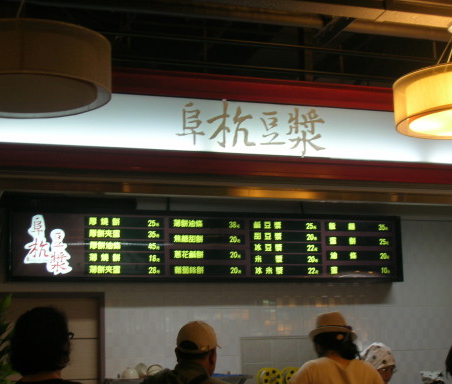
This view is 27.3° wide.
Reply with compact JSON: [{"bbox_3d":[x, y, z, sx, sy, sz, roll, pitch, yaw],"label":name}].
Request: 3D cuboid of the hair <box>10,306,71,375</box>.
[{"bbox_3d":[-0.657,0.526,3.300,0.205,0.240,0.220,-5,-11,18],"label":"hair"}]

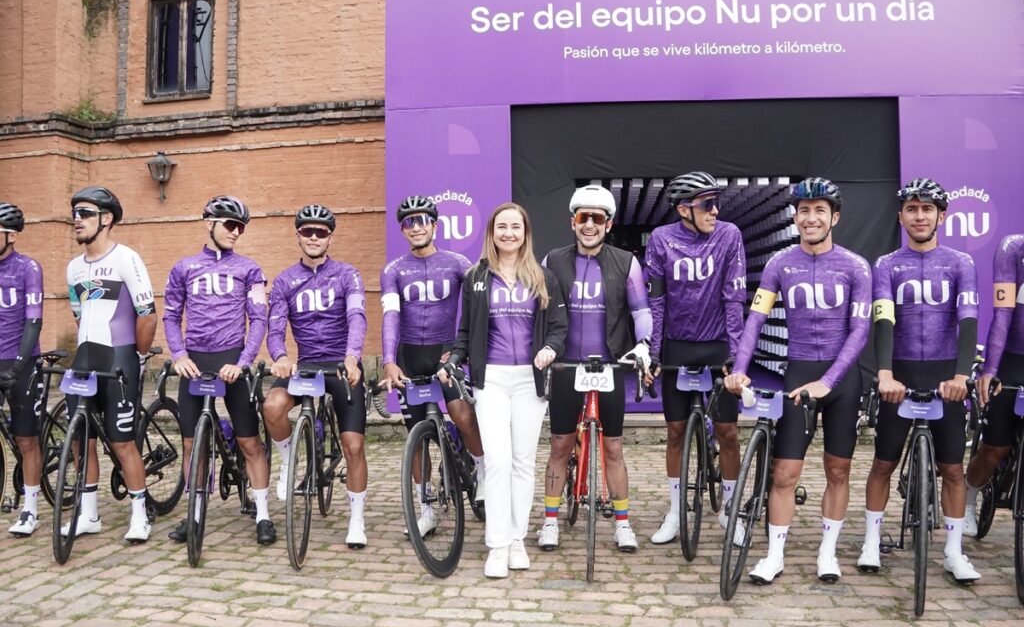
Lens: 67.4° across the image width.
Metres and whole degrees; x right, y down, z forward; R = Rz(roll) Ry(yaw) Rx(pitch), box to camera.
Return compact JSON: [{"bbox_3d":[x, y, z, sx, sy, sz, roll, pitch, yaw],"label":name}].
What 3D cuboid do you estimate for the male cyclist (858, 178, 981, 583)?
[{"bbox_3d":[1.695,0.270,3.250,0.520,1.710,0.570,0,0,22],"label":"male cyclist"}]

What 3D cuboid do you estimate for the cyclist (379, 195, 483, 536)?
[{"bbox_3d":[-0.400,0.268,3.800,0.530,1.730,0.620,0,0,1],"label":"cyclist"}]

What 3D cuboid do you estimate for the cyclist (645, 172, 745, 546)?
[{"bbox_3d":[0.910,0.218,3.840,0.530,1.830,0.550,0,0,12],"label":"cyclist"}]

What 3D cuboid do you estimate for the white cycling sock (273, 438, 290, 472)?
[{"bbox_3d":[-1.156,0.712,3.850,0.090,0.170,0.110,4,21,-6],"label":"white cycling sock"}]

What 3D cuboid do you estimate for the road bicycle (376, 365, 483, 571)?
[{"bbox_3d":[-0.240,0.665,3.750,0.440,0.950,1.650,-5,0,9],"label":"road bicycle"}]

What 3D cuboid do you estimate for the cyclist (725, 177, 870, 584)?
[{"bbox_3d":[1.235,0.261,3.240,0.560,1.735,0.610,0,0,22],"label":"cyclist"}]

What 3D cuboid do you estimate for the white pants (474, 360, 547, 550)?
[{"bbox_3d":[0.000,0.640,3.500,0.350,0.840,0.280,0,0,0],"label":"white pants"}]

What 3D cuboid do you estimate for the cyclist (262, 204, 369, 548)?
[{"bbox_3d":[-0.935,0.293,3.720,0.500,1.680,0.560,0,0,-7],"label":"cyclist"}]

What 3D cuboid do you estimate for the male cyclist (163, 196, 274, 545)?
[{"bbox_3d":[-1.460,0.271,3.800,0.530,1.725,0.560,0,0,-10],"label":"male cyclist"}]

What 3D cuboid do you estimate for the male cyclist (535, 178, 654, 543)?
[{"bbox_3d":[0.380,0.248,3.650,0.550,1.770,0.580,0,0,5],"label":"male cyclist"}]

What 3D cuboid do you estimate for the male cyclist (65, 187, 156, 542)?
[{"bbox_3d":[-2.070,0.240,3.970,0.480,1.795,0.430,0,0,3],"label":"male cyclist"}]

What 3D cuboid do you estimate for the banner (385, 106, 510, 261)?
[{"bbox_3d":[-0.630,-0.480,7.600,1.260,2.900,0.120,0,0,3],"label":"banner"}]

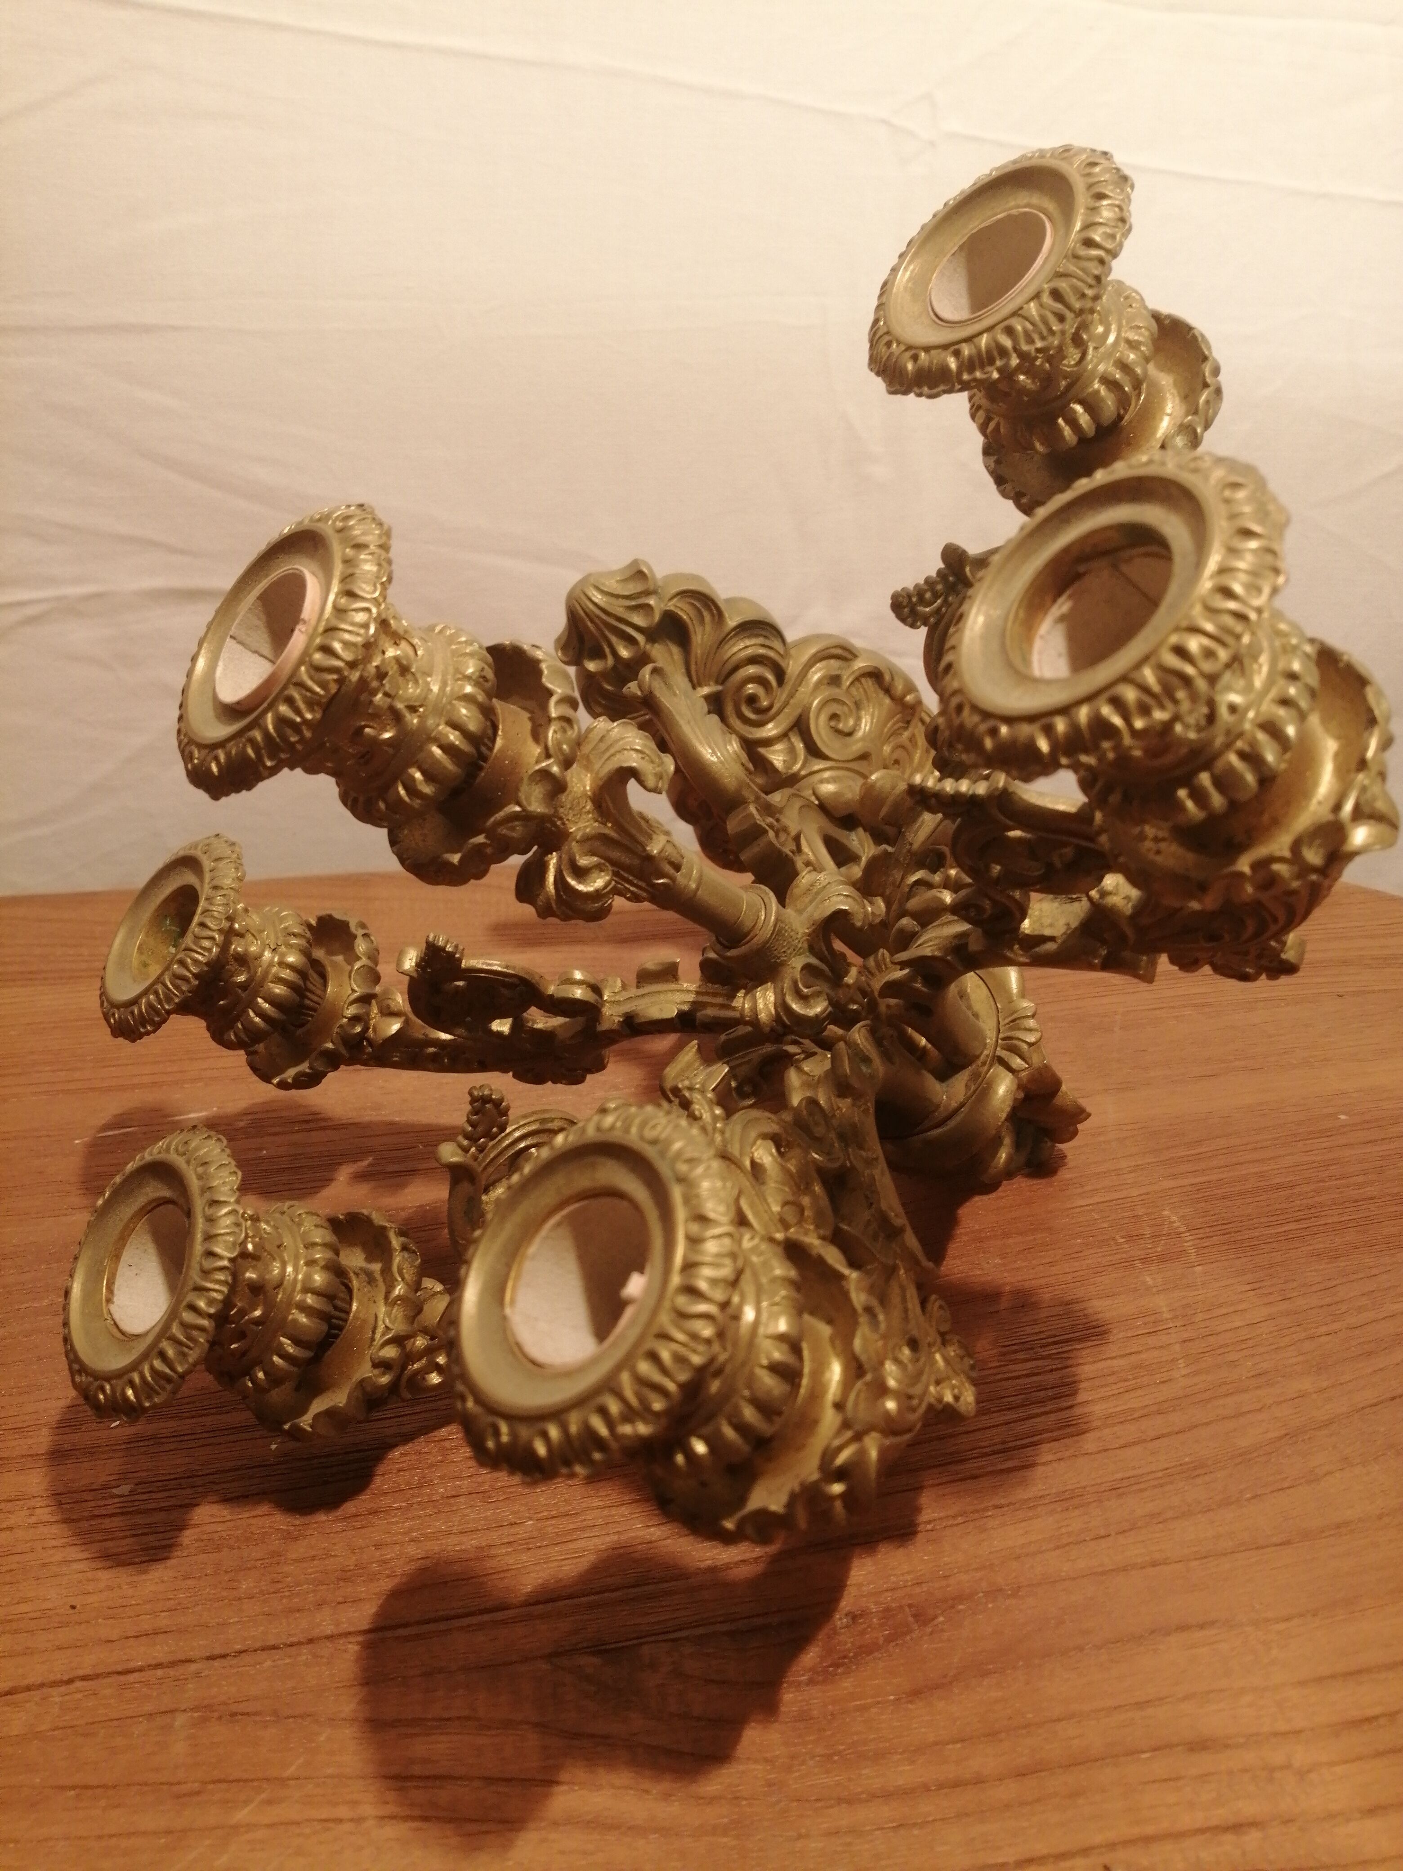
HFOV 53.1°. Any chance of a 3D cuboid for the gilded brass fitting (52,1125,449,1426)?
[{"bbox_3d":[-0.085,0.070,0.273,0.057,0.053,0.053,32,0,-43],"label":"gilded brass fitting"}]

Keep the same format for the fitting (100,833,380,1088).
[{"bbox_3d":[-0.110,0.010,0.345,0.054,0.053,0.053,34,0,-41],"label":"fitting"}]

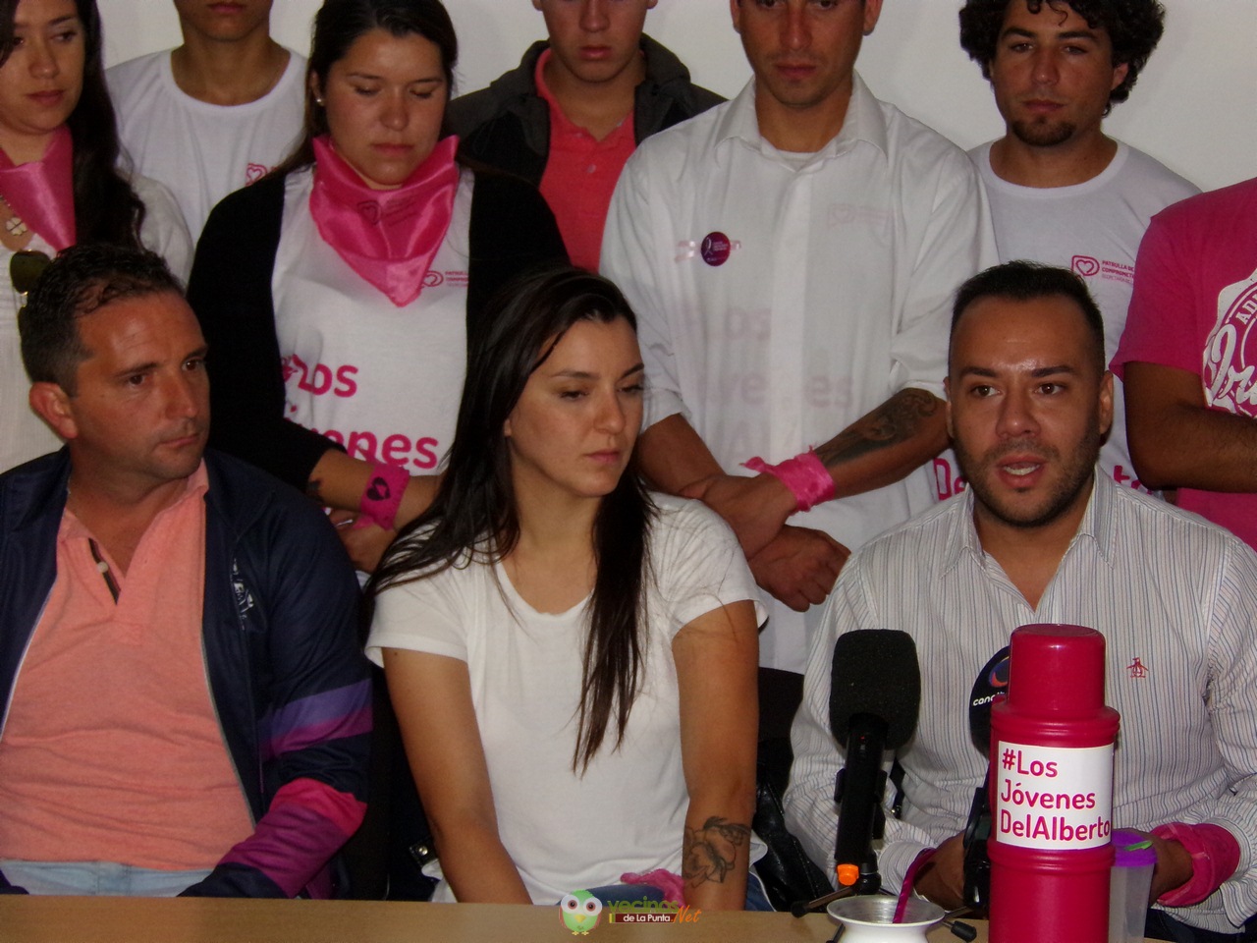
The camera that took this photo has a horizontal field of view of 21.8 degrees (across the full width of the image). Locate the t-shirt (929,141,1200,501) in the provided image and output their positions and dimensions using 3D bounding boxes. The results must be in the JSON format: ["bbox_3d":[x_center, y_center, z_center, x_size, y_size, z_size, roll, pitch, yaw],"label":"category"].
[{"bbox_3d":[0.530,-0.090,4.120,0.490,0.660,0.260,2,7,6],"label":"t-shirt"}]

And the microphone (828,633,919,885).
[{"bbox_3d":[0.201,0.246,2.790,0.078,0.240,0.078,10,-37,0],"label":"microphone"}]

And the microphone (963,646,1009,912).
[{"bbox_3d":[0.324,0.263,2.820,0.088,0.260,0.088,12,-32,0],"label":"microphone"}]

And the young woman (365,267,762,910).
[{"bbox_3d":[-0.065,0.450,3.170,0.450,1.280,0.700,0,7,-7],"label":"young woman"}]

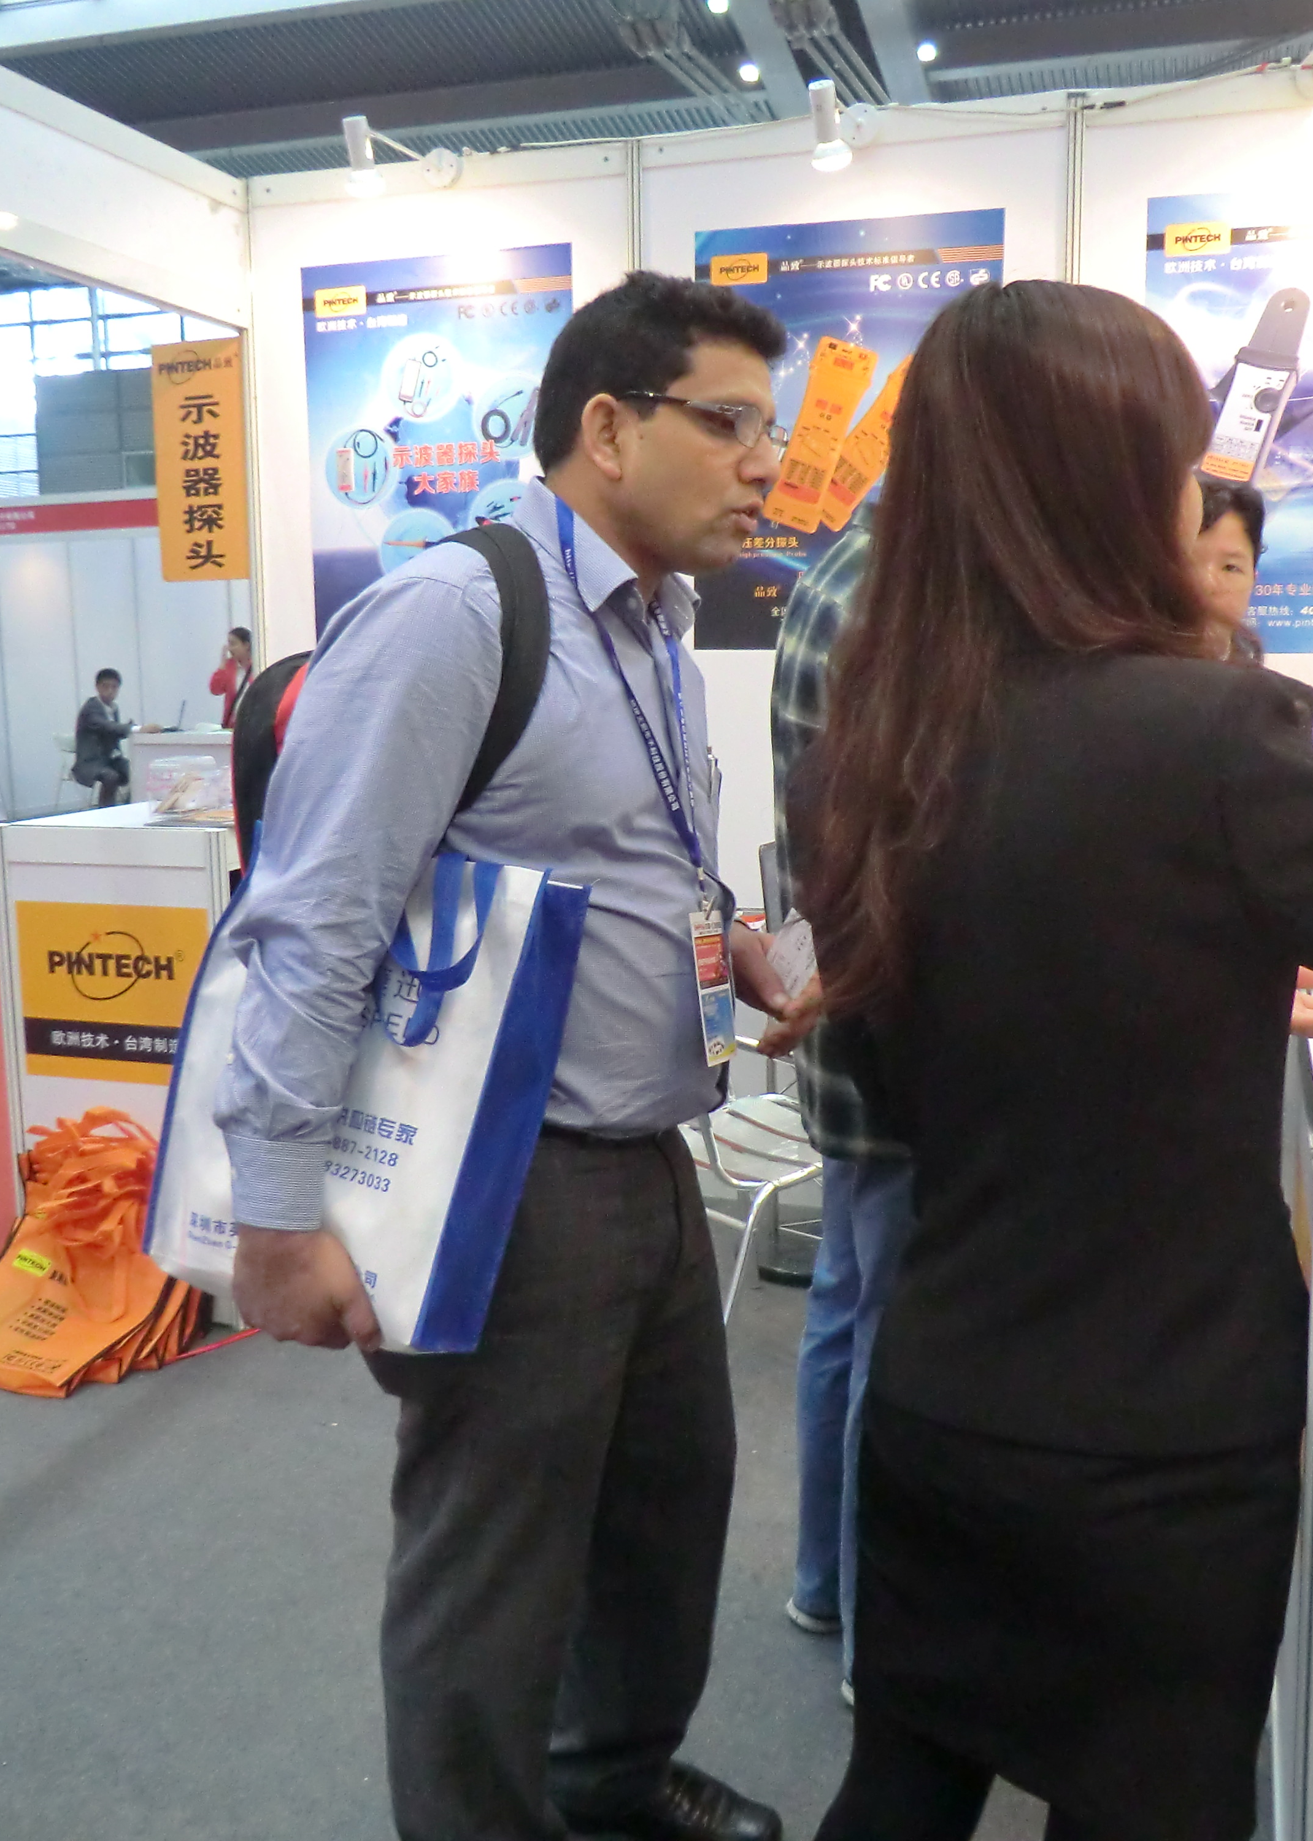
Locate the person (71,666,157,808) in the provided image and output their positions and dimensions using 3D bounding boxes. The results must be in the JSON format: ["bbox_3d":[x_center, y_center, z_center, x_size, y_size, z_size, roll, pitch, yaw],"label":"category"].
[{"bbox_3d":[-4.258,-1.346,13.388,0.680,1.260,0.490,4,10,28],"label":"person"}]

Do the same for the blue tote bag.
[{"bbox_3d":[-0.256,0.133,1.493,0.310,0.400,0.090,10,-8,30],"label":"blue tote bag"}]

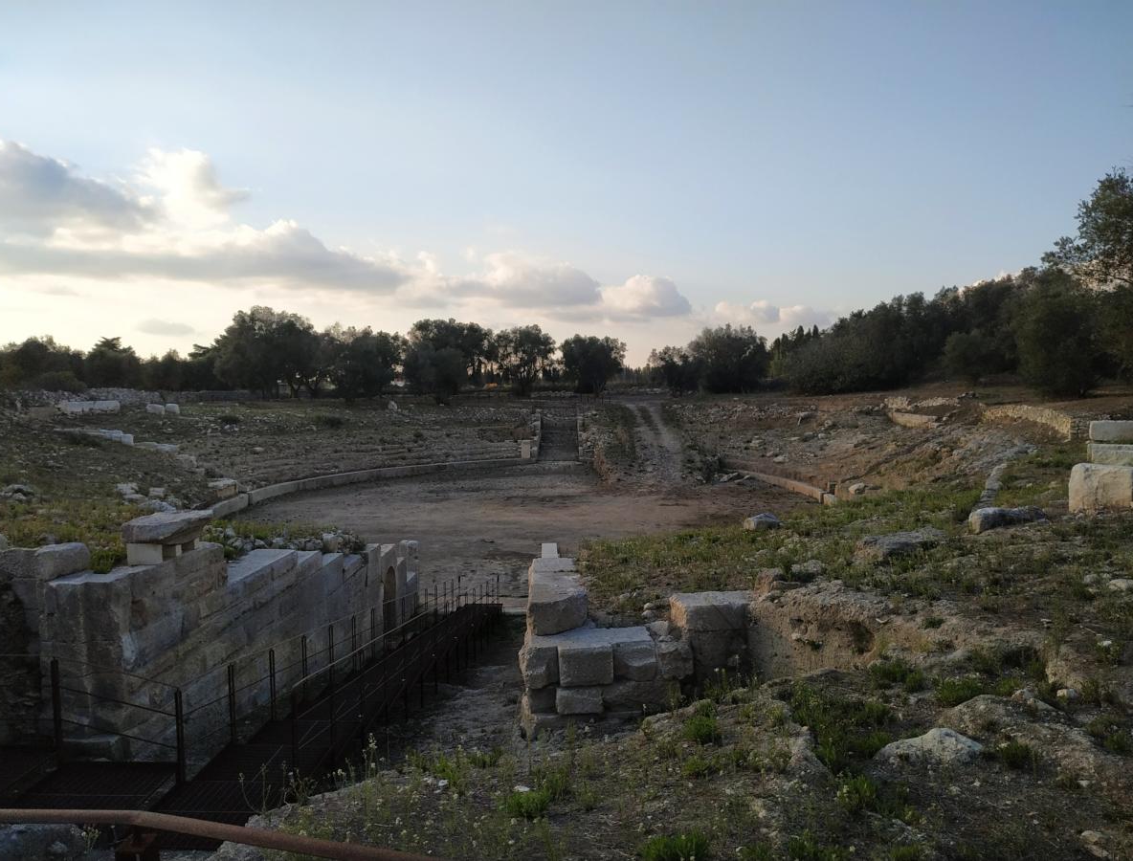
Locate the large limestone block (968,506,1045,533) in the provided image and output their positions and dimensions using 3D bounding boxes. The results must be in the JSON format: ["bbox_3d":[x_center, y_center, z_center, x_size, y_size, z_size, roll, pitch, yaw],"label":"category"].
[{"bbox_3d":[9.440,1.914,17.100,1.600,0.460,0.520,-1,4,-14],"label":"large limestone block"}]

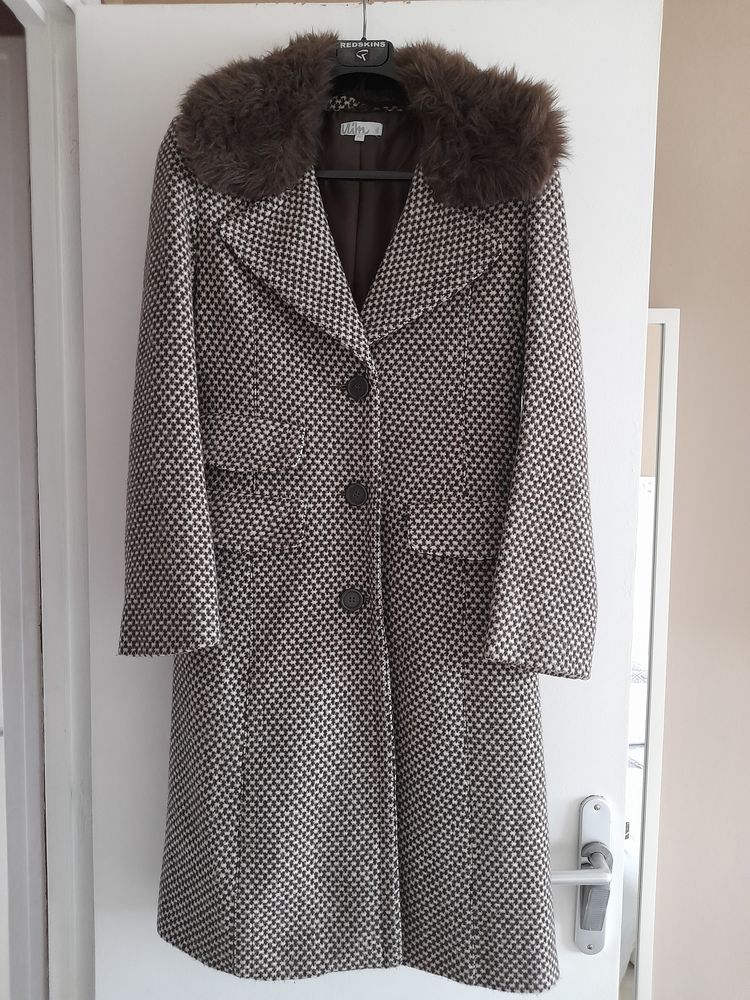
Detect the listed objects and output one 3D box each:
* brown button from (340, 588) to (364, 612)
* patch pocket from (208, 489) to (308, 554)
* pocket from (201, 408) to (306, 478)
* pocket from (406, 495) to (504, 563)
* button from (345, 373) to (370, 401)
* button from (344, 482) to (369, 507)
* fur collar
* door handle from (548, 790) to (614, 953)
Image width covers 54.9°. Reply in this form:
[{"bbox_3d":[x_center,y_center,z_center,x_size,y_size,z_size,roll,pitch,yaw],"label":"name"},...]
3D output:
[{"bbox_3d":[-0.028,0.119,0.863,0.025,0.025,0.005,2,5,1],"label":"brown button"},{"bbox_3d":[-0.143,0.026,0.872,0.124,0.070,0.015,6,5,10],"label":"patch pocket"},{"bbox_3d":[-0.147,-0.068,0.864,0.128,0.073,0.015,6,5,10],"label":"pocket"},{"bbox_3d":[0.102,0.034,0.869,0.125,0.074,0.015,3,5,-9],"label":"pocket"},{"bbox_3d":[-0.020,-0.133,0.849,0.025,0.025,0.005,2,5,1],"label":"button"},{"bbox_3d":[-0.022,-0.006,0.856,0.025,0.025,0.005,2,5,1],"label":"button"},{"bbox_3d":[-0.004,-0.436,0.827,0.440,0.205,0.130,2,5,1],"label":"fur collar"},{"bbox_3d":[0.243,0.497,0.935,0.136,0.222,0.060,1,5,1],"label":"door handle"}]

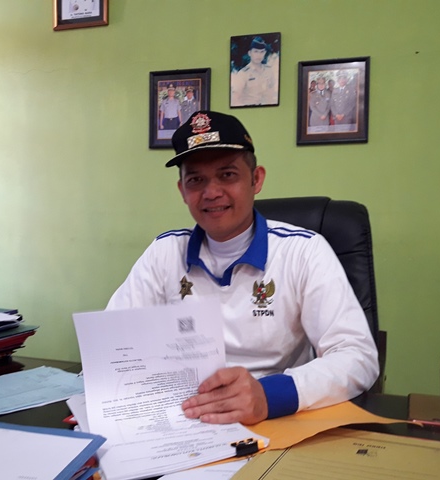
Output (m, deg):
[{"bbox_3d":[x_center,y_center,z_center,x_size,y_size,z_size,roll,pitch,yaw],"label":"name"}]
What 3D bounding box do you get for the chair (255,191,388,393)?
[{"bbox_3d":[0.100,0.470,1.280,0.640,1.180,0.680,1,1,21],"label":"chair"}]

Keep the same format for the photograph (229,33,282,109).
[{"bbox_3d":[0.148,-0.708,2.174,0.211,0.303,0.018,1,4,17],"label":"photograph"}]

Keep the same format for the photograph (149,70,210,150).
[{"bbox_3d":[-0.177,-0.571,2.268,0.283,0.342,0.025,1,4,17],"label":"photograph"}]

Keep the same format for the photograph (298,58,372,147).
[{"bbox_3d":[0.454,-0.552,2.080,0.280,0.343,0.025,1,4,17],"label":"photograph"}]

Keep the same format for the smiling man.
[{"bbox_3d":[0.020,0.392,1.050,0.560,1.330,0.660,1,1,19],"label":"smiling man"}]

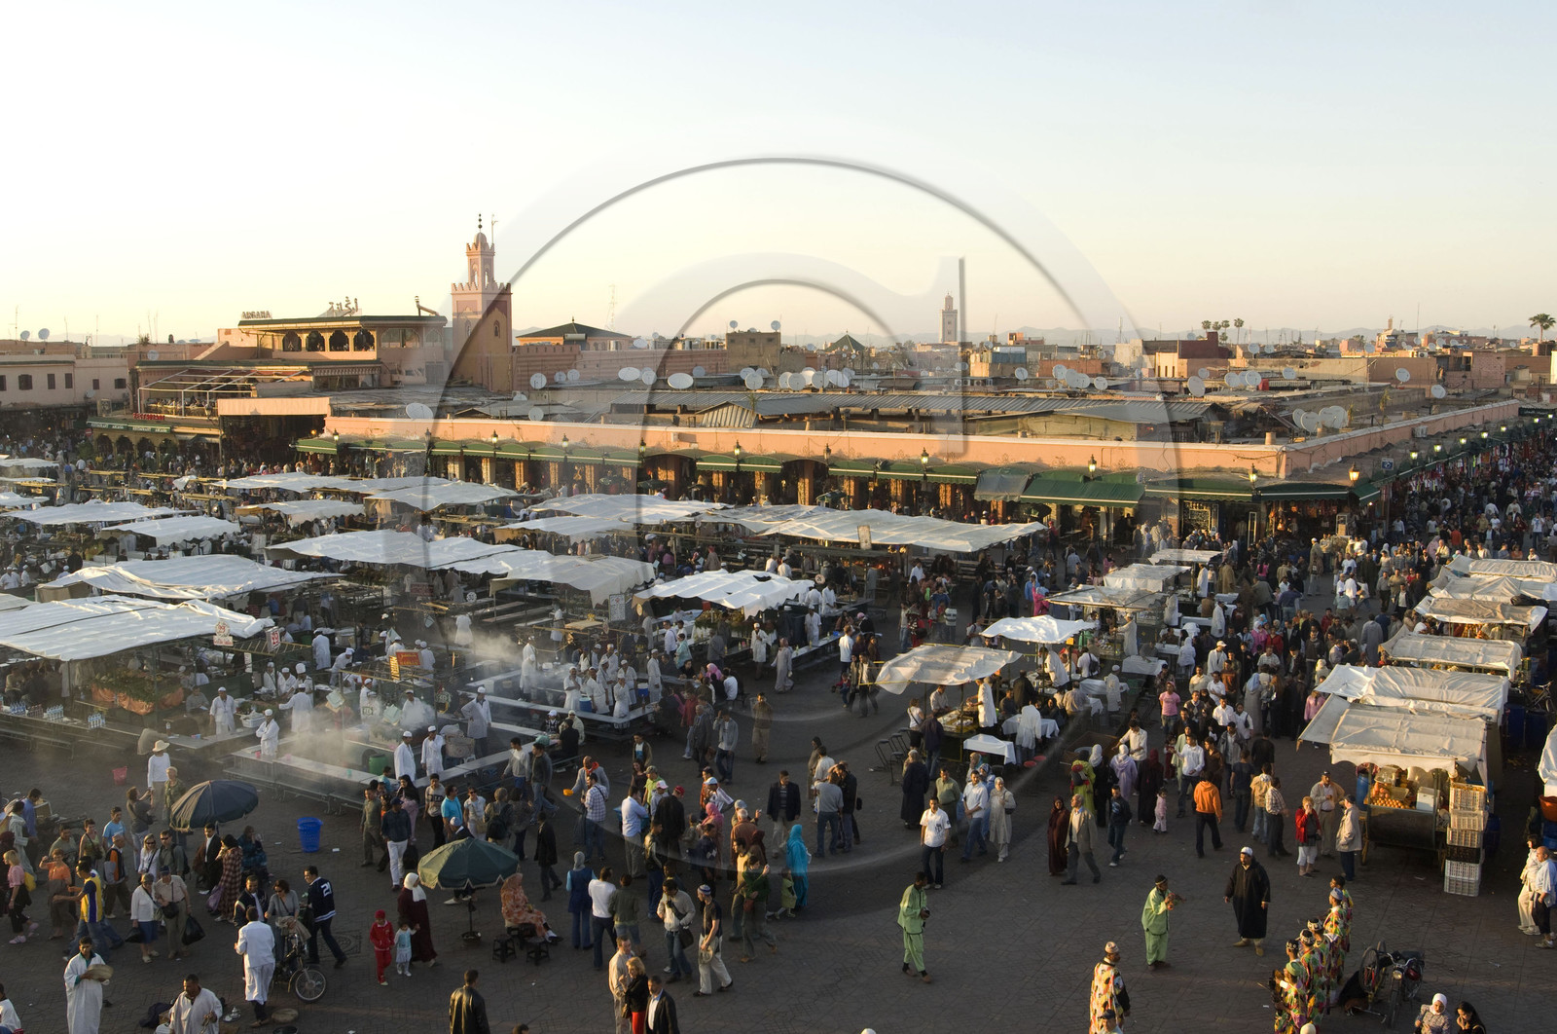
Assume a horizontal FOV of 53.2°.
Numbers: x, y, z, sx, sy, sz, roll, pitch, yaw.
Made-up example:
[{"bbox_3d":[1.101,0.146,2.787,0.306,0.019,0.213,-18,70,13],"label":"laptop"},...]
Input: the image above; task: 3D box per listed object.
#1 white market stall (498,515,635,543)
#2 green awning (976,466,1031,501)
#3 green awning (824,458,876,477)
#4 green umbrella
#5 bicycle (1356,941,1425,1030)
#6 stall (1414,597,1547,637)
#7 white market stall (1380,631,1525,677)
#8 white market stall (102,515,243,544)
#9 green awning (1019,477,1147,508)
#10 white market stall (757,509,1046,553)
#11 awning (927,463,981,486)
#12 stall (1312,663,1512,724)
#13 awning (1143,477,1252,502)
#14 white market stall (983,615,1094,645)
[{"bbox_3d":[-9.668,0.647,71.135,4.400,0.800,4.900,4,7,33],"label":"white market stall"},{"bbox_3d":[12.388,-1.680,85.289,3.050,1.500,1.400,4,7,33],"label":"green awning"},{"bbox_3d":[4.322,-2.729,86.096,2.950,0.950,0.950,4,8,35],"label":"green awning"},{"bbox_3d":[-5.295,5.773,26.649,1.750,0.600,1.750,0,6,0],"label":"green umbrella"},{"bbox_3d":[9.318,6.996,23.470,0.800,1.000,1.550,3,7,28],"label":"bicycle"},{"bbox_3d":[20.510,3.883,45.536,3.400,2.600,2.200,4,7,33],"label":"stall"},{"bbox_3d":[17.009,4.561,39.323,3.200,2.600,2.100,4,7,33],"label":"white market stall"},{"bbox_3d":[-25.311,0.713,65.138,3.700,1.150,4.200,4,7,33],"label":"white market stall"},{"bbox_3d":[16.243,-1.183,82.772,6.600,1.250,1.400,4,7,33],"label":"green awning"},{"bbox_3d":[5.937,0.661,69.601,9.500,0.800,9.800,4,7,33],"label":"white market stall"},{"bbox_3d":[9.872,-2.376,87.314,3.050,1.050,0.900,4,7,33],"label":"awning"},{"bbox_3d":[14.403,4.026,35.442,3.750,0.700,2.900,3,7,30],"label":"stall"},{"bbox_3d":[21.548,-1.436,79.509,5.600,1.050,1.100,4,7,33],"label":"awning"},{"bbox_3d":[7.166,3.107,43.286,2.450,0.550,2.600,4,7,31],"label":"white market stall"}]

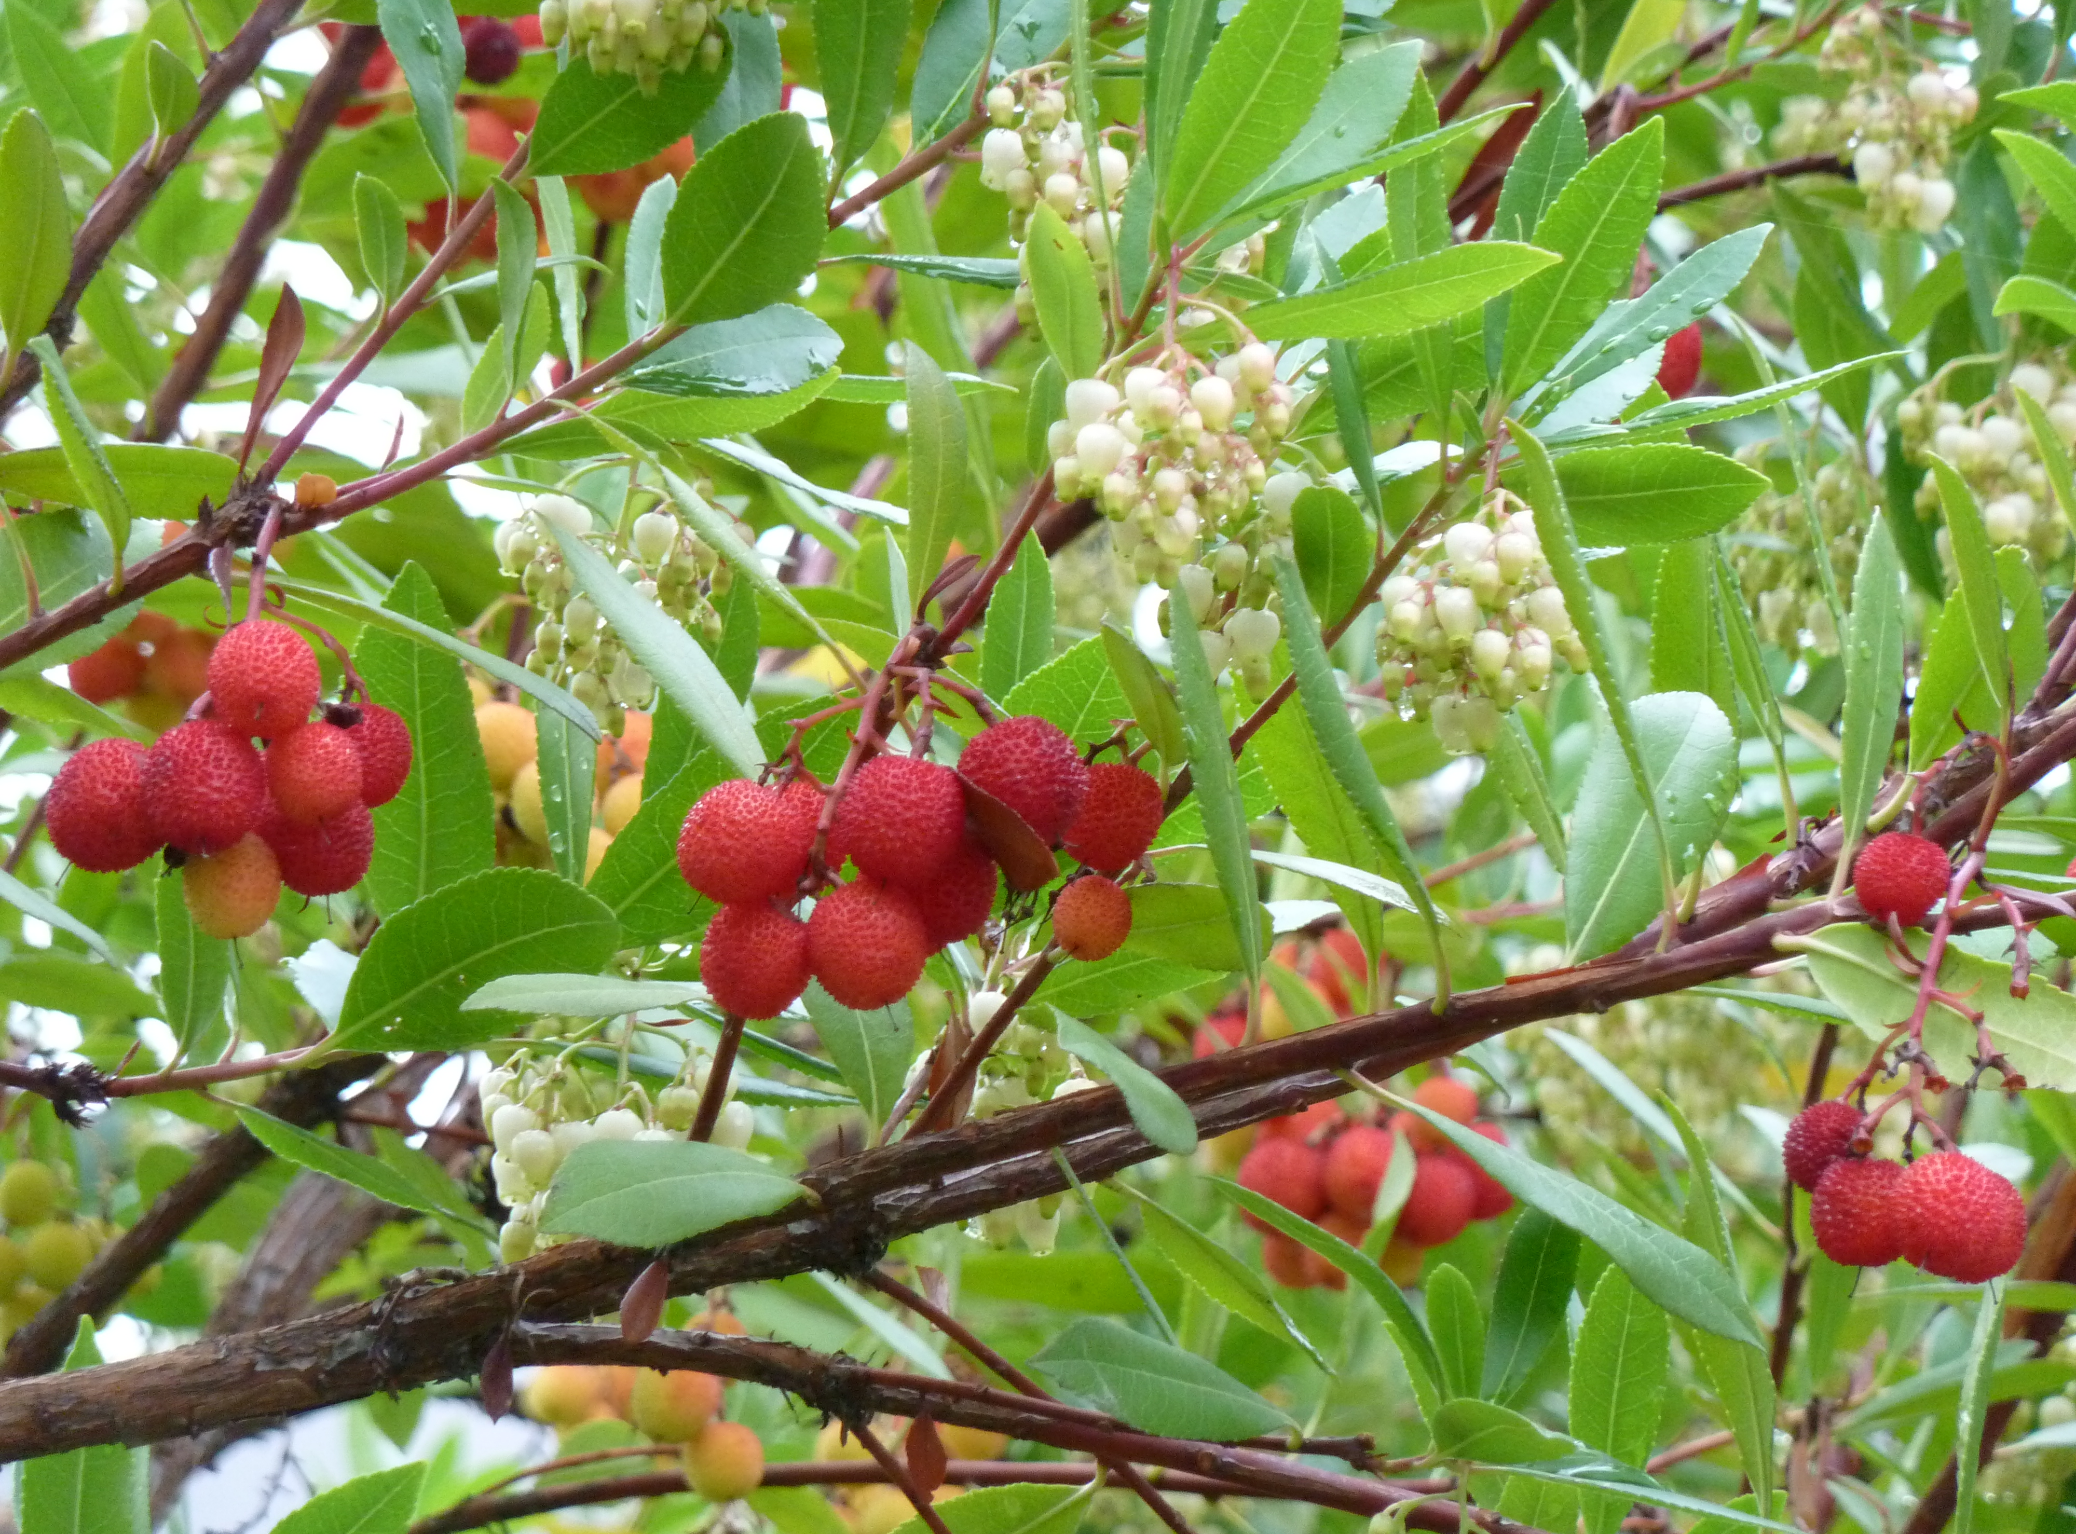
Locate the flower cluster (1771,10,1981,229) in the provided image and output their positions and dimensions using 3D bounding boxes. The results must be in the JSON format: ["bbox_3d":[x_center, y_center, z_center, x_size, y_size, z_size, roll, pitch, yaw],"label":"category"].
[{"bbox_3d":[0.153,-0.118,2.850,0.038,0.041,0.035,0,-10,0],"label":"flower cluster"}]

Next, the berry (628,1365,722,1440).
[{"bbox_3d":[-0.068,0.119,2.950,0.017,0.017,0.017,0,-10,0],"label":"berry"}]

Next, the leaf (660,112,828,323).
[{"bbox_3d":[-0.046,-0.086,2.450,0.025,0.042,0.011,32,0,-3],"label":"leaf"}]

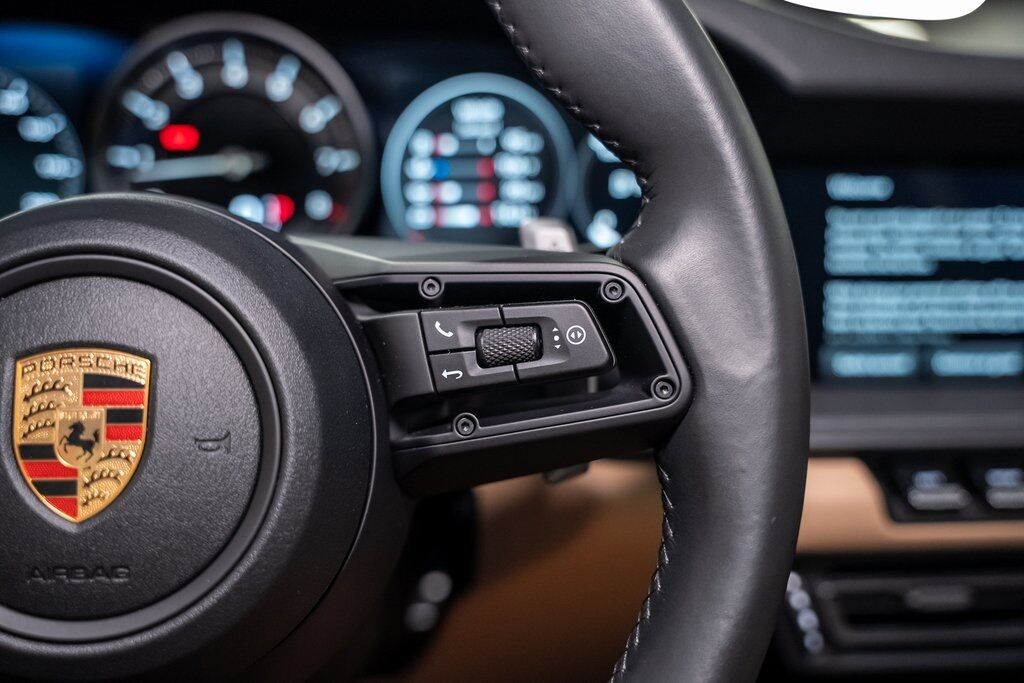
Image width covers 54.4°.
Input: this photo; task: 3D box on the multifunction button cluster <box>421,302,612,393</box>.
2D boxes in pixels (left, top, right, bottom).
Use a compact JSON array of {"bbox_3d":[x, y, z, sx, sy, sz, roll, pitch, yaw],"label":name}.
[{"bbox_3d":[0.001,0.001,0.264,0.049,0.021,0.012,-7,-2,-4],"label":"multifunction button cluster"}]

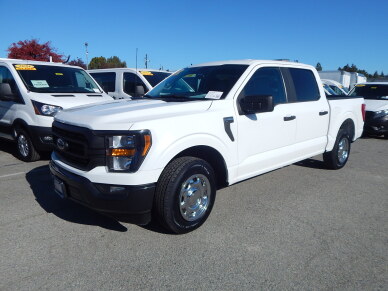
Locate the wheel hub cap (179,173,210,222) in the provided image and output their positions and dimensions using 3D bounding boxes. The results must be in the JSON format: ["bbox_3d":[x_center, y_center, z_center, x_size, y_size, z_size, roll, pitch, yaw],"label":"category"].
[{"bbox_3d":[-0.047,0.509,2.826,0.190,0.465,0.465,10,14,40],"label":"wheel hub cap"}]

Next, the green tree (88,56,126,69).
[{"bbox_3d":[-14.497,-10.968,46.636,6.400,7.400,5.600,-2,11,-17],"label":"green tree"}]

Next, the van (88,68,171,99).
[{"bbox_3d":[-1.856,-1.287,8.874,5.750,2.100,2.150,9,13,37],"label":"van"}]

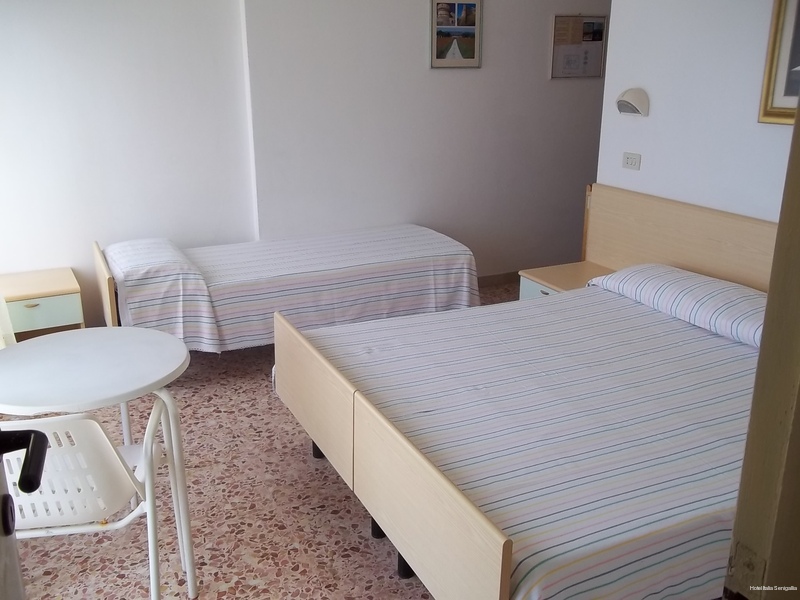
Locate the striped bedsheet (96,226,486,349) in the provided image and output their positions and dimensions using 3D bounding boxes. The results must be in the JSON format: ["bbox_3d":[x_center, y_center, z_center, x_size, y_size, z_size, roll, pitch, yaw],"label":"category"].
[{"bbox_3d":[-0.607,-0.049,4.196,1.970,0.635,0.880,-9,20,-24],"label":"striped bedsheet"}]

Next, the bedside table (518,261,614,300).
[{"bbox_3d":[0.948,0.104,3.966,0.460,0.475,0.450,-9,20,-24],"label":"bedside table"}]

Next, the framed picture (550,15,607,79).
[{"bbox_3d":[1.230,-1.741,5.096,0.440,0.402,0.025,-9,20,-24],"label":"framed picture"}]

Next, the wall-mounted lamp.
[{"bbox_3d":[1.144,-0.989,3.701,0.120,0.132,0.168,-9,20,-24],"label":"wall-mounted lamp"}]

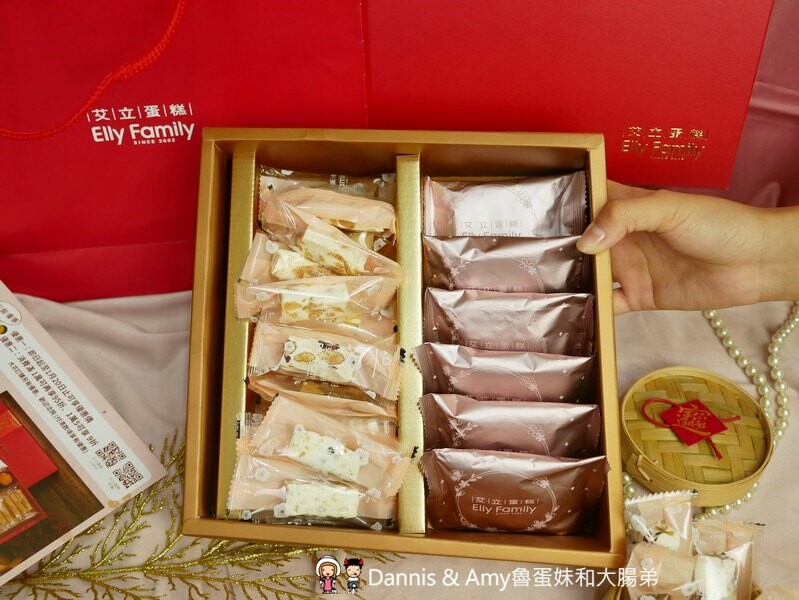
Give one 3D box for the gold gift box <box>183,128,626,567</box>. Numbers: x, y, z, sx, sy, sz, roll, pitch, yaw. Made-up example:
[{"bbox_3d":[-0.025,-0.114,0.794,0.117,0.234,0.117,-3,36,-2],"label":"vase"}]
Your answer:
[{"bbox_3d":[0.002,0.023,0.526,0.240,0.060,0.240,0,79,7],"label":"gold gift box"}]

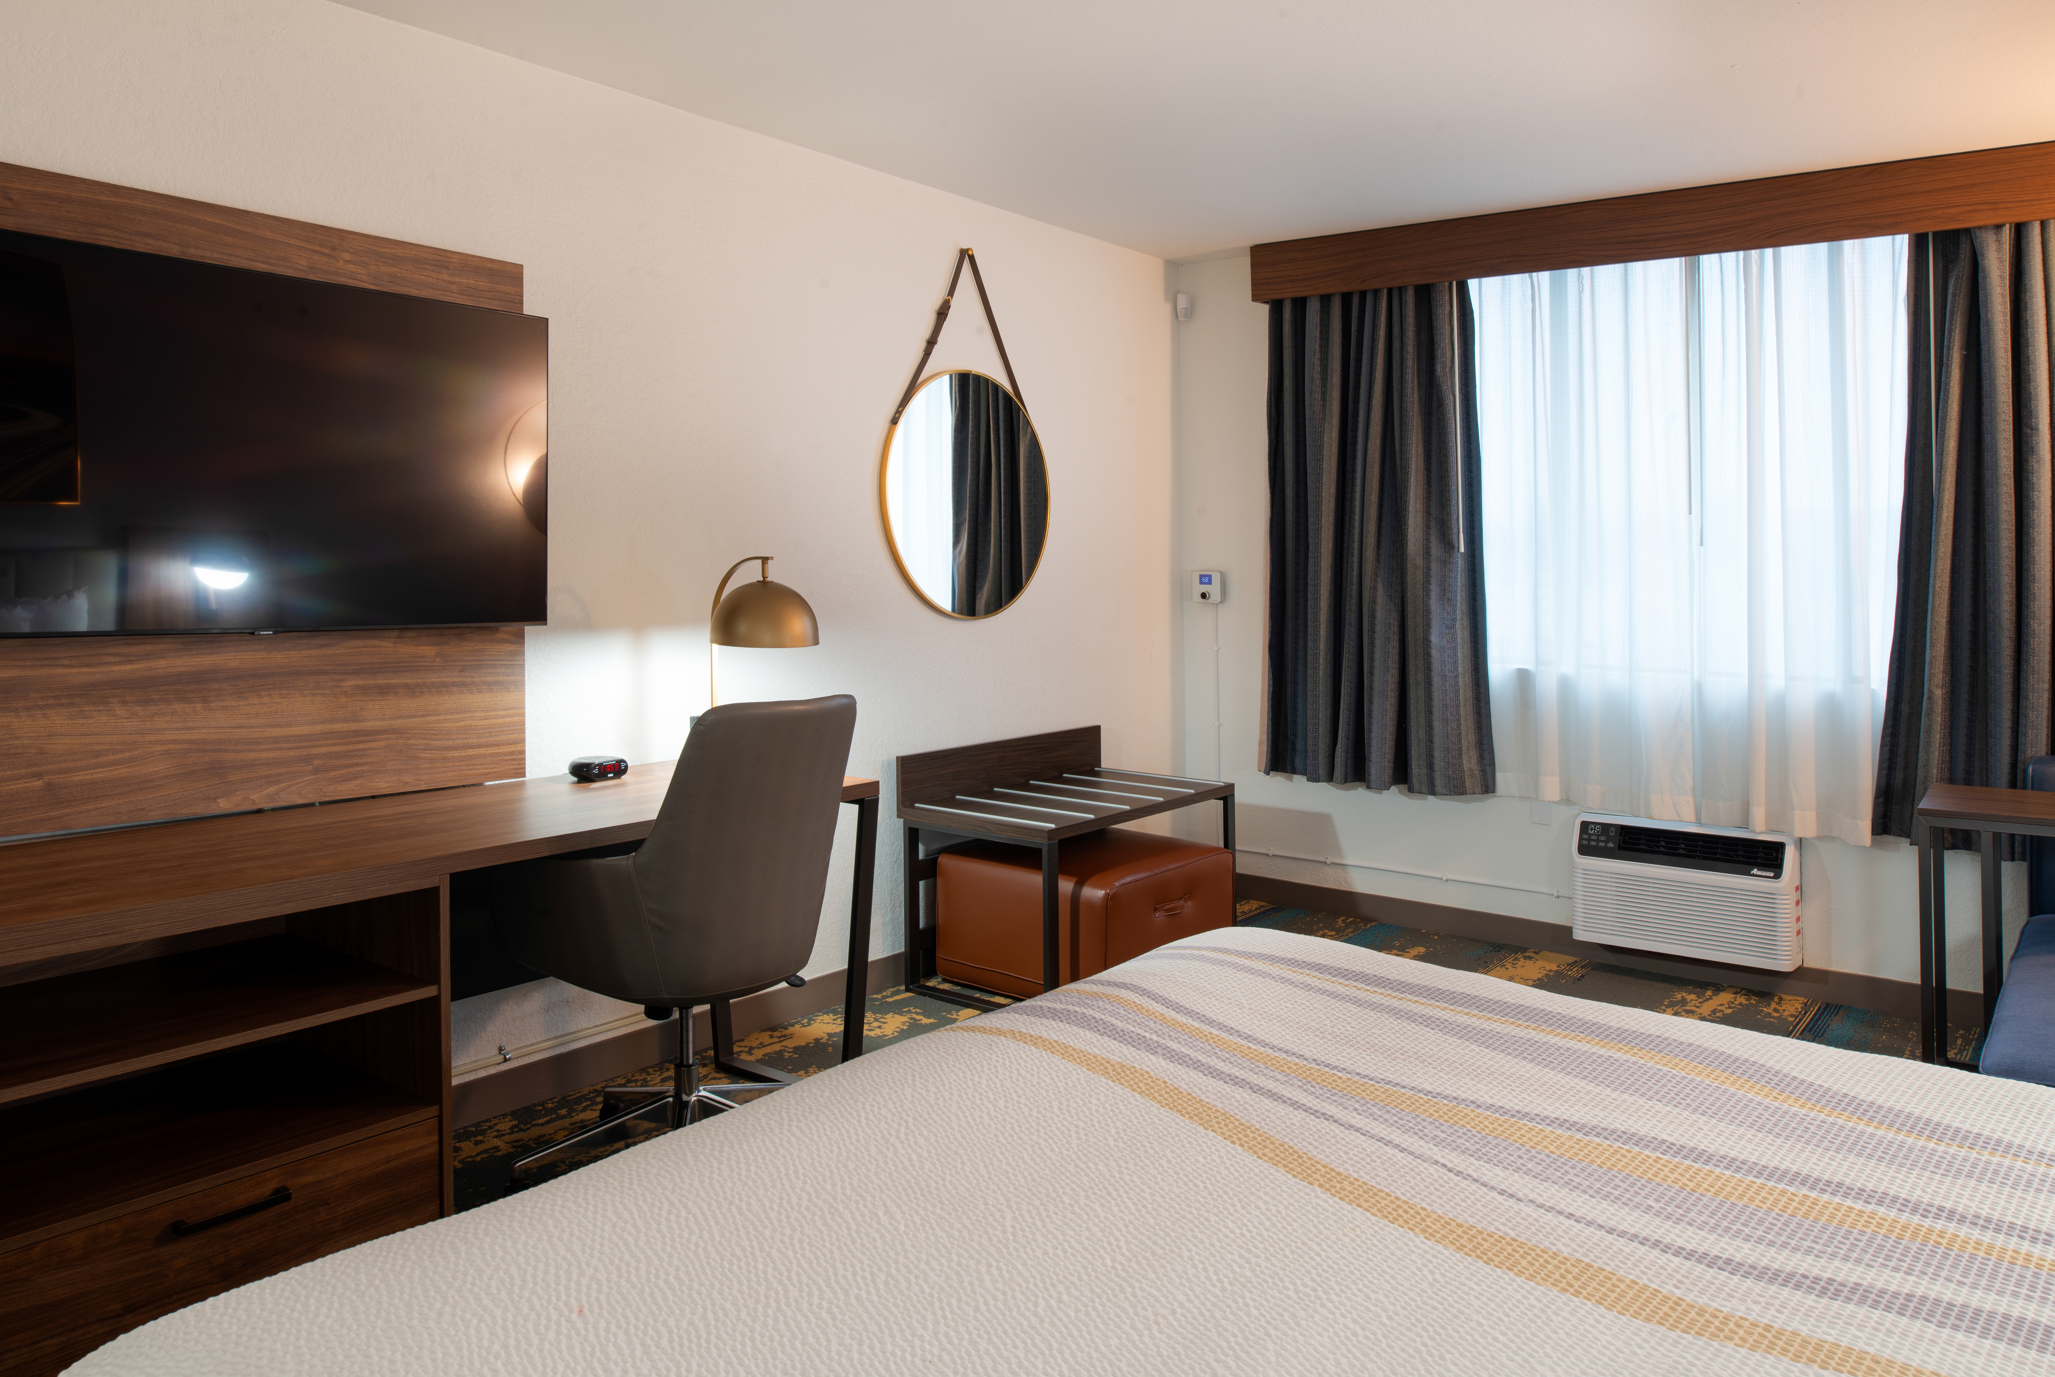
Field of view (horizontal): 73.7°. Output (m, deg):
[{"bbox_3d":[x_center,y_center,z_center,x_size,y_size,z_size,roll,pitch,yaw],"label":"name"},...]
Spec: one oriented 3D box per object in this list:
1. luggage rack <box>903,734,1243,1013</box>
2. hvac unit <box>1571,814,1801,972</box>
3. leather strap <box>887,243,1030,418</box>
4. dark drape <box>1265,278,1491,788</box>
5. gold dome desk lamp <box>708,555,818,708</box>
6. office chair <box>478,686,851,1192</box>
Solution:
[{"bbox_3d":[0.154,0.541,4.351,0.546,0.708,1.042,5,7,37],"label":"luggage rack"},{"bbox_3d":[2.092,0.633,4.366,0.648,0.410,0.121,5,7,35],"label":"hvac unit"},{"bbox_3d":[-0.190,-1.051,4.141,0.041,0.551,0.607,6,7,40],"label":"leather strap"},{"bbox_3d":[1.237,-0.539,4.764,0.870,1.771,0.142,5,7,35],"label":"dark drape"},{"bbox_3d":[-0.663,-0.054,3.304,0.349,0.531,0.265,5,7,37],"label":"gold dome desk lamp"},{"bbox_3d":[-0.715,0.510,2.835,0.688,1.022,0.668,5,6,34],"label":"office chair"}]

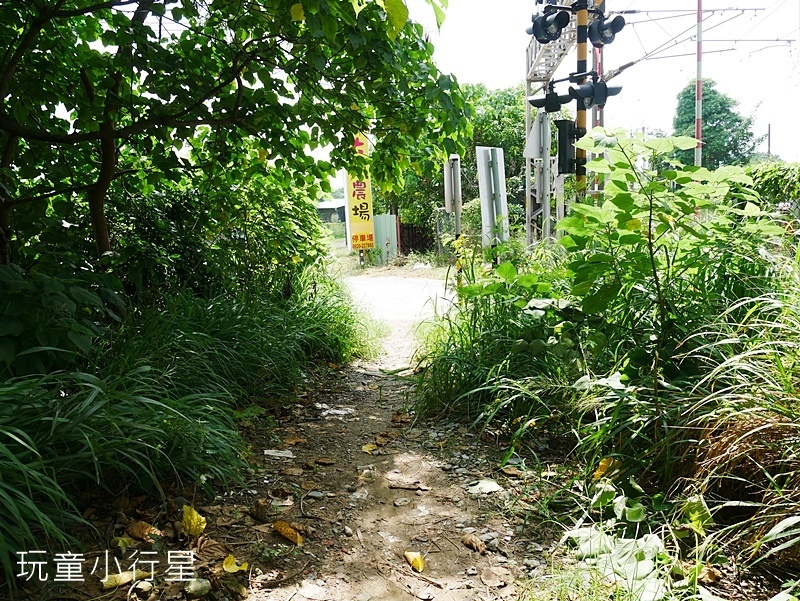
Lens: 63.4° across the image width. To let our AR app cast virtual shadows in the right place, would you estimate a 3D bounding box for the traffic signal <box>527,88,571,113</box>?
[{"bbox_3d":[2.208,-2.934,9.500,0.670,0.300,0.300,1,6,18],"label":"traffic signal"}]

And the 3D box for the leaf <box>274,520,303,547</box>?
[{"bbox_3d":[-0.524,1.093,3.042,0.143,0.043,0.067,4,8,43],"label":"leaf"}]

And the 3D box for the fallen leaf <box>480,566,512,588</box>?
[{"bbox_3d":[0.383,1.112,2.599,0.110,0.030,0.105,2,7,30],"label":"fallen leaf"}]

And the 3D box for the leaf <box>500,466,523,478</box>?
[{"bbox_3d":[0.639,0.985,3.712,0.113,0.030,0.068,2,7,30],"label":"leaf"}]

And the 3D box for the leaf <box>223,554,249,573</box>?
[{"bbox_3d":[-0.699,1.118,2.752,0.100,0.030,0.075,0,6,10],"label":"leaf"}]

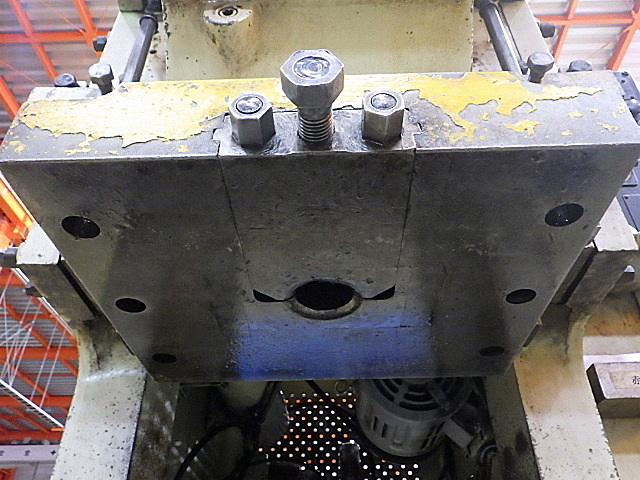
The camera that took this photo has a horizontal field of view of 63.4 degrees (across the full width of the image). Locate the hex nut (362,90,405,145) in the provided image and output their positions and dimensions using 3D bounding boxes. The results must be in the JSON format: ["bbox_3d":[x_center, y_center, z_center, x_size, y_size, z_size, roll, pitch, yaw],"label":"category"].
[{"bbox_3d":[0.038,-0.075,0.316,0.024,0.027,0.022,-1,-38,1],"label":"hex nut"}]

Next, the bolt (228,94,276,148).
[{"bbox_3d":[-0.042,-0.073,0.318,0.027,0.023,0.022,-1,-38,1],"label":"bolt"}]

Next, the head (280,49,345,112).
[{"bbox_3d":[-0.004,-0.091,0.294,0.035,0.031,0.016,-1,-38,1],"label":"head"}]

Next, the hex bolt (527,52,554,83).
[{"bbox_3d":[0.146,-0.113,0.345,0.018,0.017,0.018,-1,-37,2],"label":"hex bolt"}]

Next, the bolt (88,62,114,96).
[{"bbox_3d":[-0.148,-0.108,0.353,0.016,0.016,0.016,-1,-38,1],"label":"bolt"}]

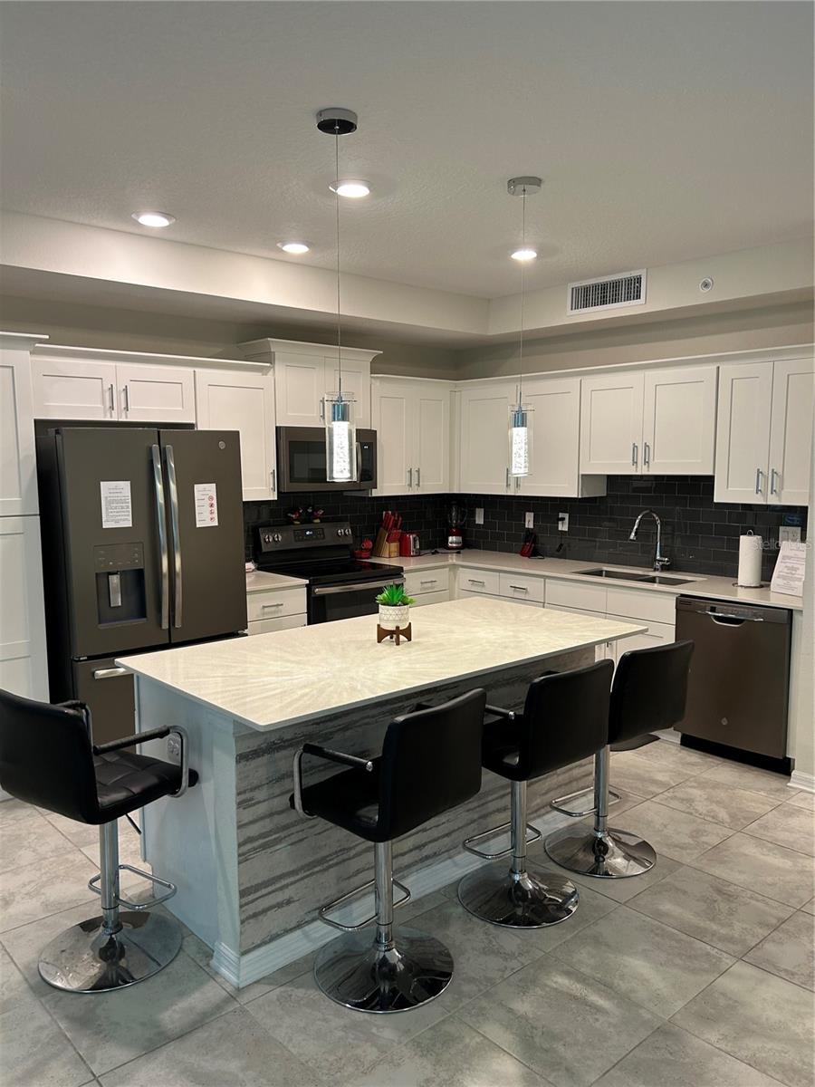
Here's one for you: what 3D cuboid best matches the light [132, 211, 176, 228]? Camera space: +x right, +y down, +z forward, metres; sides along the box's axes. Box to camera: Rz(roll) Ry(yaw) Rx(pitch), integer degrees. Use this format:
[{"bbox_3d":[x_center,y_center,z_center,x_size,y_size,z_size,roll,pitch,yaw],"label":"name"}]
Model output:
[{"bbox_3d":[-1.155,-1.467,3.720,0.185,0.026,0.185,-5,8,-41],"label":"light"}]

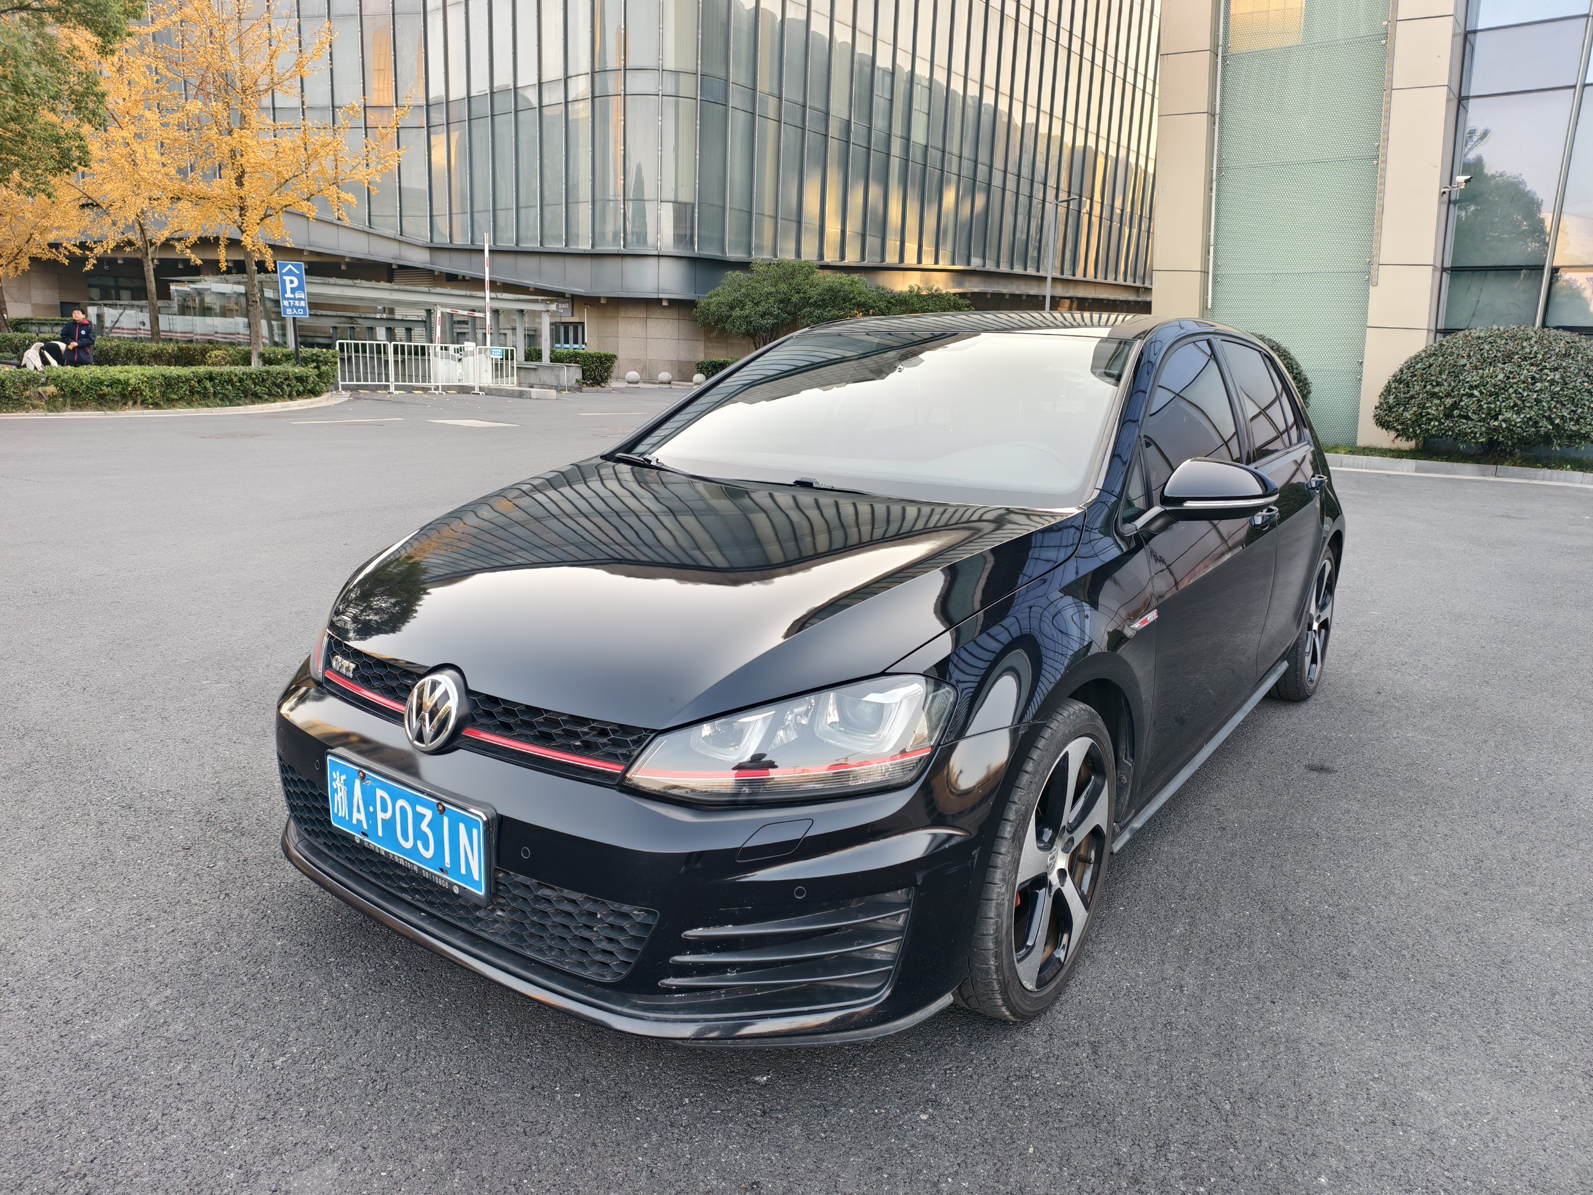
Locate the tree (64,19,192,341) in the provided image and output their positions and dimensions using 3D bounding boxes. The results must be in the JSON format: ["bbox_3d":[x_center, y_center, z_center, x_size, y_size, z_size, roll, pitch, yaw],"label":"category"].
[{"bbox_3d":[-16.555,-9.441,26.293,3.700,8.100,3.700,1,13,0],"label":"tree"}]

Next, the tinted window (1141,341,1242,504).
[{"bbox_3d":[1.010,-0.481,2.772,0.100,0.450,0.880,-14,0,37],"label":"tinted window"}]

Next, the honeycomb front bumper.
[{"bbox_3d":[-0.507,0.356,2.034,1.770,0.480,0.580,10,15,34],"label":"honeycomb front bumper"}]

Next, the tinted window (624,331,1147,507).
[{"bbox_3d":[0.229,-0.543,2.856,1.380,0.160,0.800,10,47,34],"label":"tinted window"}]

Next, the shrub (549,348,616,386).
[{"bbox_3d":[-5.922,-6.352,29.200,1.900,1.050,1.200,-3,14,-14],"label":"shrub"}]

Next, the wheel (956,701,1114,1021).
[{"bbox_3d":[0.445,0.494,2.097,0.225,0.635,0.635,10,15,34],"label":"wheel"}]

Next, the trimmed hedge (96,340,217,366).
[{"bbox_3d":[-14.299,-5.319,23.500,2.900,0.900,1.100,-3,14,-14],"label":"trimmed hedge"}]

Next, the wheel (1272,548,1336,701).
[{"bbox_3d":[1.981,0.083,4.193,0.225,0.635,0.635,10,15,34],"label":"wheel"}]

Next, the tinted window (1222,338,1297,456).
[{"bbox_3d":[1.532,-0.647,3.487,0.100,0.400,0.760,-14,0,37],"label":"tinted window"}]

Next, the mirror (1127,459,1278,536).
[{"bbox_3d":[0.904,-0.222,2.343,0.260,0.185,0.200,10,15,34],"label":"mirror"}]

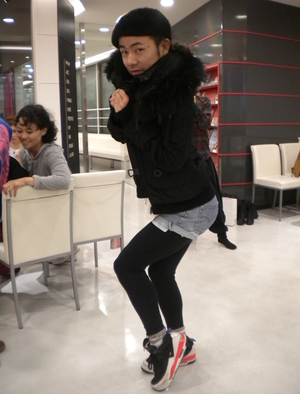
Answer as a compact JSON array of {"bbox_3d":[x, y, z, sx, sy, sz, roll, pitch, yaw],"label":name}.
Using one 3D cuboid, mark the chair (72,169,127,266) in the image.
[{"bbox_3d":[-0.485,0.229,3.064,0.425,0.875,0.550,-8,13,-33],"label":"chair"}]

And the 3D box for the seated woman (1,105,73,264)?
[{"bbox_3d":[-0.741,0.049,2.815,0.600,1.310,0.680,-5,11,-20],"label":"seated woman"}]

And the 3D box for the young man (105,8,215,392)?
[{"bbox_3d":[0.048,0.065,1.814,0.520,1.640,0.470,-6,12,-25],"label":"young man"}]

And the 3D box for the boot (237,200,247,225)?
[{"bbox_3d":[1.105,0.181,4.857,0.110,0.260,0.270,1,11,13],"label":"boot"}]

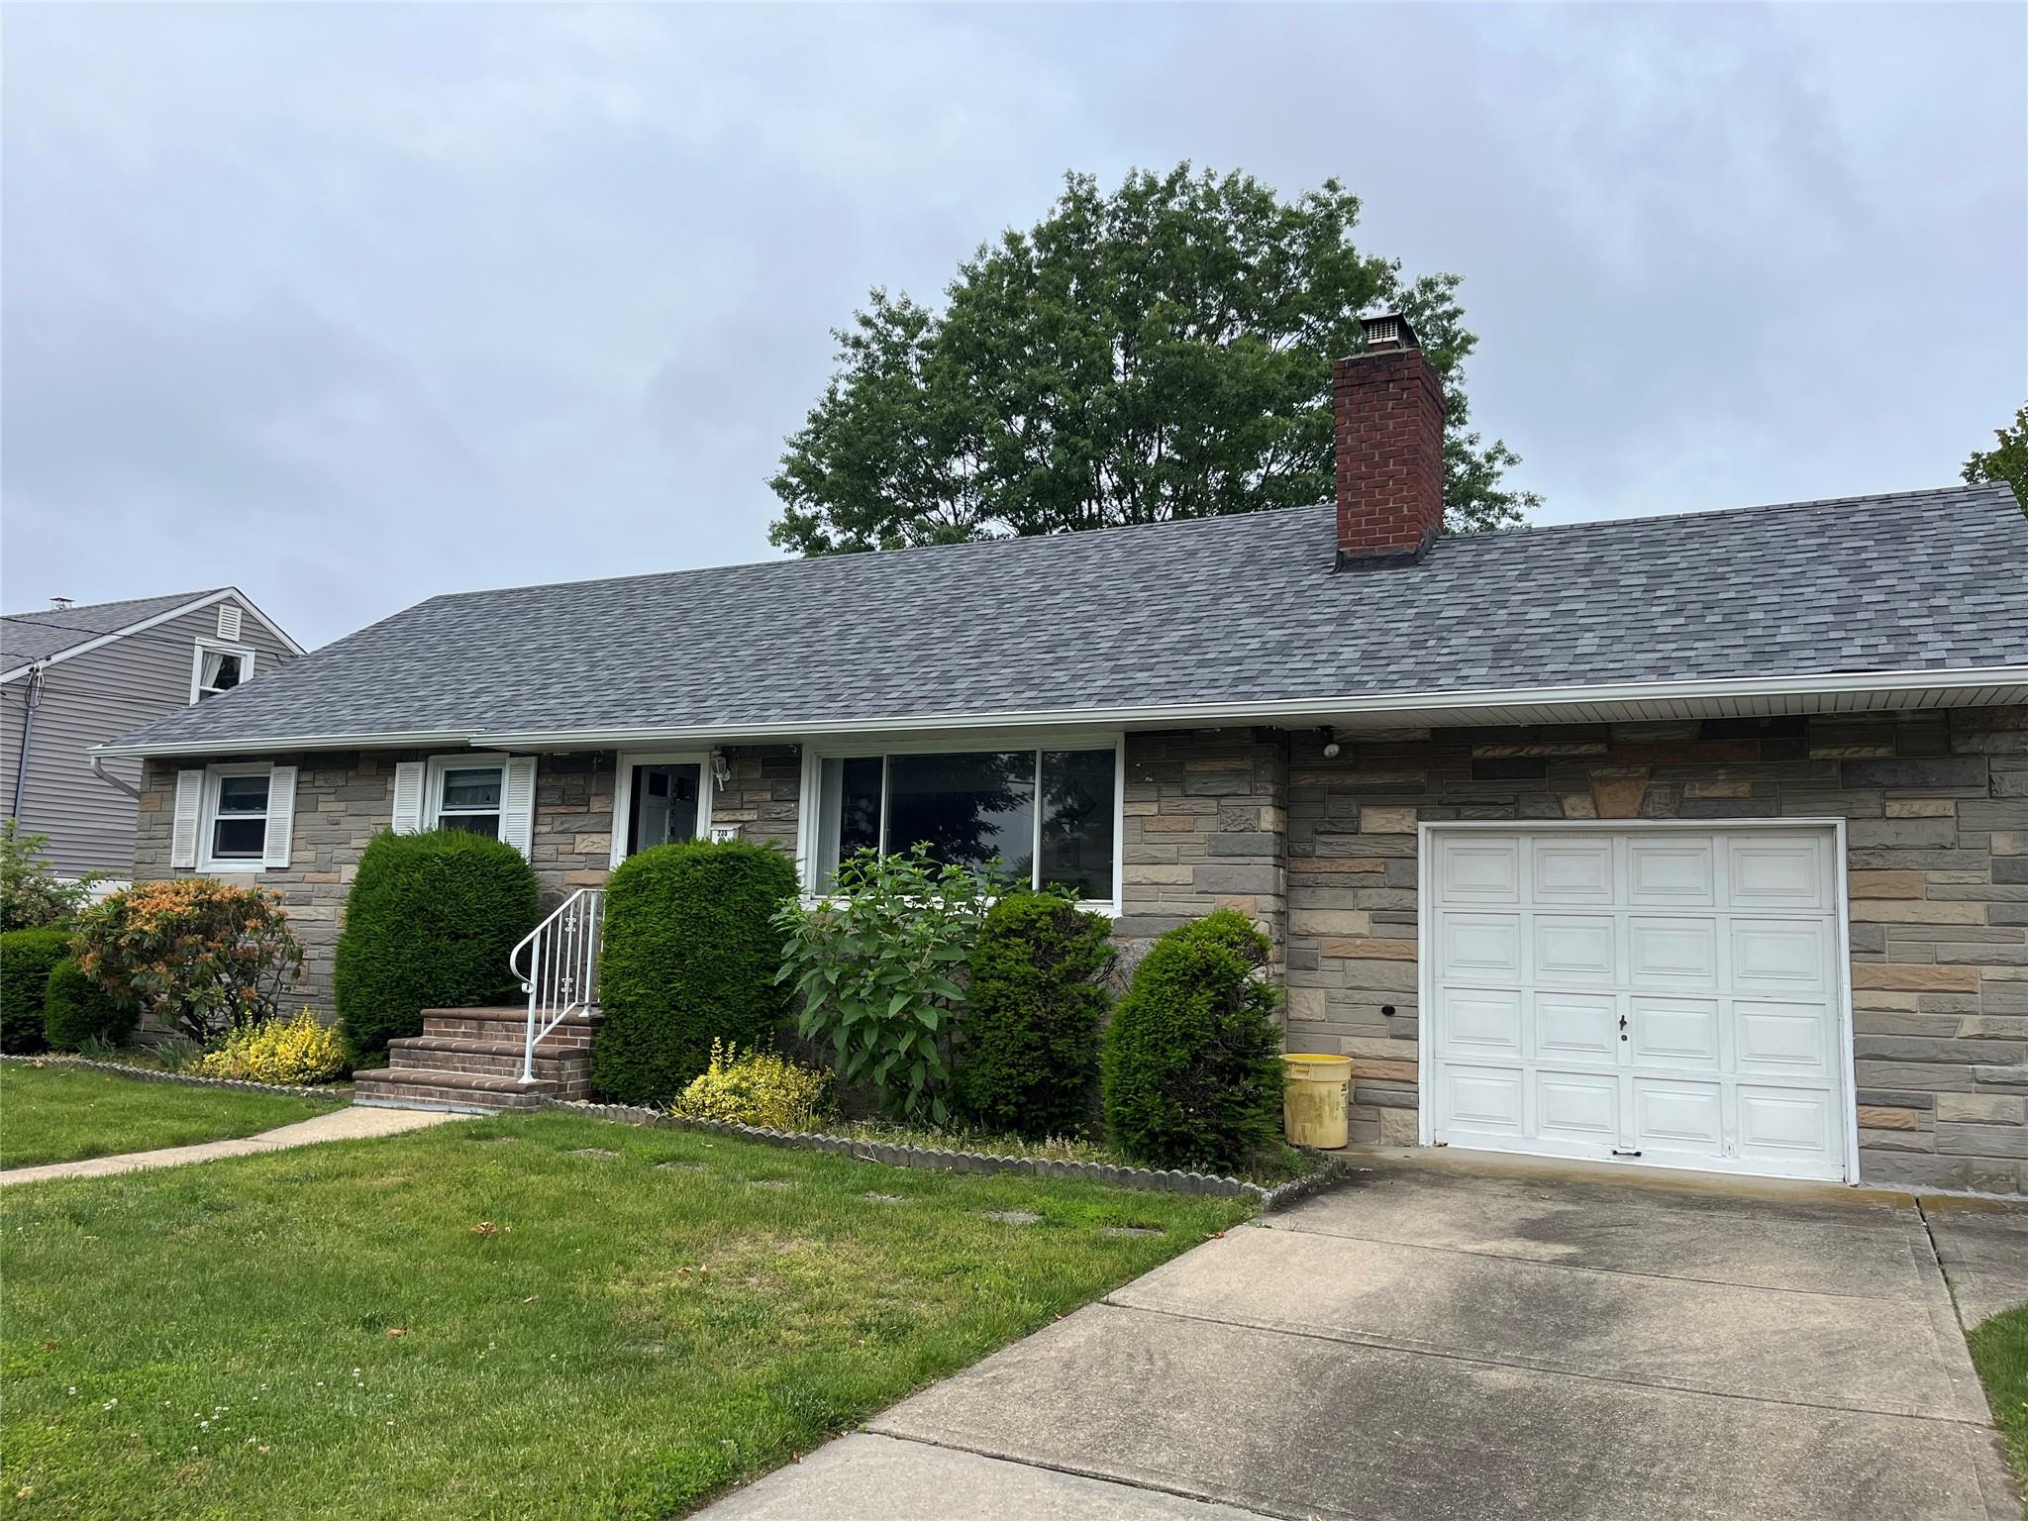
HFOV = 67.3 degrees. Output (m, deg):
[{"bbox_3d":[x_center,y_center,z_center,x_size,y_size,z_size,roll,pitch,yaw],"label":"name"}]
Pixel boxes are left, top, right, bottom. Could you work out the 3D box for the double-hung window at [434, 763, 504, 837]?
[{"bbox_3d":[-4.963,0.495,13.856,0.860,0.980,0.110,-2,-7,26],"label":"double-hung window"}]

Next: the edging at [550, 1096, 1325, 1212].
[{"bbox_3d":[-0.964,2.410,9.739,5.900,0.160,1.350,-2,-7,26],"label":"edging"}]

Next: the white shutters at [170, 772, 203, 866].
[{"bbox_3d":[-8.429,0.598,15.529,0.350,1.000,0.050,-2,-7,26],"label":"white shutters"}]

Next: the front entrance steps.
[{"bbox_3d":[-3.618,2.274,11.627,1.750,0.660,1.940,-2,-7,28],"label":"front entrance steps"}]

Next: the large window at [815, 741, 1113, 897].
[{"bbox_3d":[-0.442,0.469,11.601,2.700,1.210,0.130,-2,-7,26],"label":"large window"}]

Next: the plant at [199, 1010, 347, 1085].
[{"bbox_3d":[-6.134,2.345,12.624,1.250,0.590,1.000,-2,-7,28],"label":"plant"}]

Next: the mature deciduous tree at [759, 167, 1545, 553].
[{"bbox_3d":[2.221,-3.166,26.378,13.000,15.000,13.000,-2,-7,28],"label":"mature deciduous tree"}]

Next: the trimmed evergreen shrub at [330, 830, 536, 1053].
[{"bbox_3d":[-4.880,1.617,12.898,1.270,2.050,1.100,-2,-7,26],"label":"trimmed evergreen shrub"}]

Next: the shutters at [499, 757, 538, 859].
[{"bbox_3d":[-4.407,0.469,13.536,0.330,1.000,0.050,-2,-7,26],"label":"shutters"}]

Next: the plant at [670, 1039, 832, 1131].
[{"bbox_3d":[-1.840,2.230,10.691,1.130,0.570,0.950,-2,-7,28],"label":"plant"}]

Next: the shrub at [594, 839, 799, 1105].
[{"bbox_3d":[-2.446,1.612,11.682,1.220,2.050,1.120,-2,-7,26],"label":"shrub"}]

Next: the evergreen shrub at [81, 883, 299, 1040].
[{"bbox_3d":[-7.716,1.913,14.232,1.850,1.580,1.500,-2,-7,26],"label":"evergreen shrub"}]

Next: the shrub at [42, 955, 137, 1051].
[{"bbox_3d":[-8.993,2.373,14.915,0.820,0.910,0.820,-2,-7,28],"label":"shrub"}]

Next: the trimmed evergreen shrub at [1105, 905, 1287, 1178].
[{"bbox_3d":[1.102,1.673,9.306,1.110,1.510,1.100,2,-6,0],"label":"trimmed evergreen shrub"}]

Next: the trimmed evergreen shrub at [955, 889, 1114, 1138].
[{"bbox_3d":[0.160,1.719,10.536,1.100,1.620,1.080,2,-6,0],"label":"trimmed evergreen shrub"}]

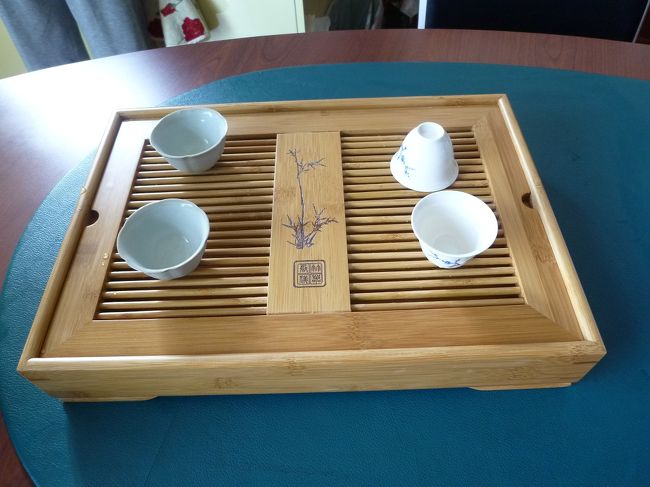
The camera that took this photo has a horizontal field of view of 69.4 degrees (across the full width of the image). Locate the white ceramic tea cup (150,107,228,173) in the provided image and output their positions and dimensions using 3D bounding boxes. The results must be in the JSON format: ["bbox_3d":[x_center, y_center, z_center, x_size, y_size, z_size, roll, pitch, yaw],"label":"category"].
[{"bbox_3d":[-0.118,-0.089,0.424,0.067,0.034,0.067,-2,54,1],"label":"white ceramic tea cup"}]

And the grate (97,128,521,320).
[{"bbox_3d":[-0.014,-0.025,0.401,0.313,0.012,0.194,-2,54,1],"label":"grate"}]

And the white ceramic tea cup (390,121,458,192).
[{"bbox_3d":[0.089,-0.081,0.404,0.060,0.042,0.060,-1,54,2],"label":"white ceramic tea cup"}]

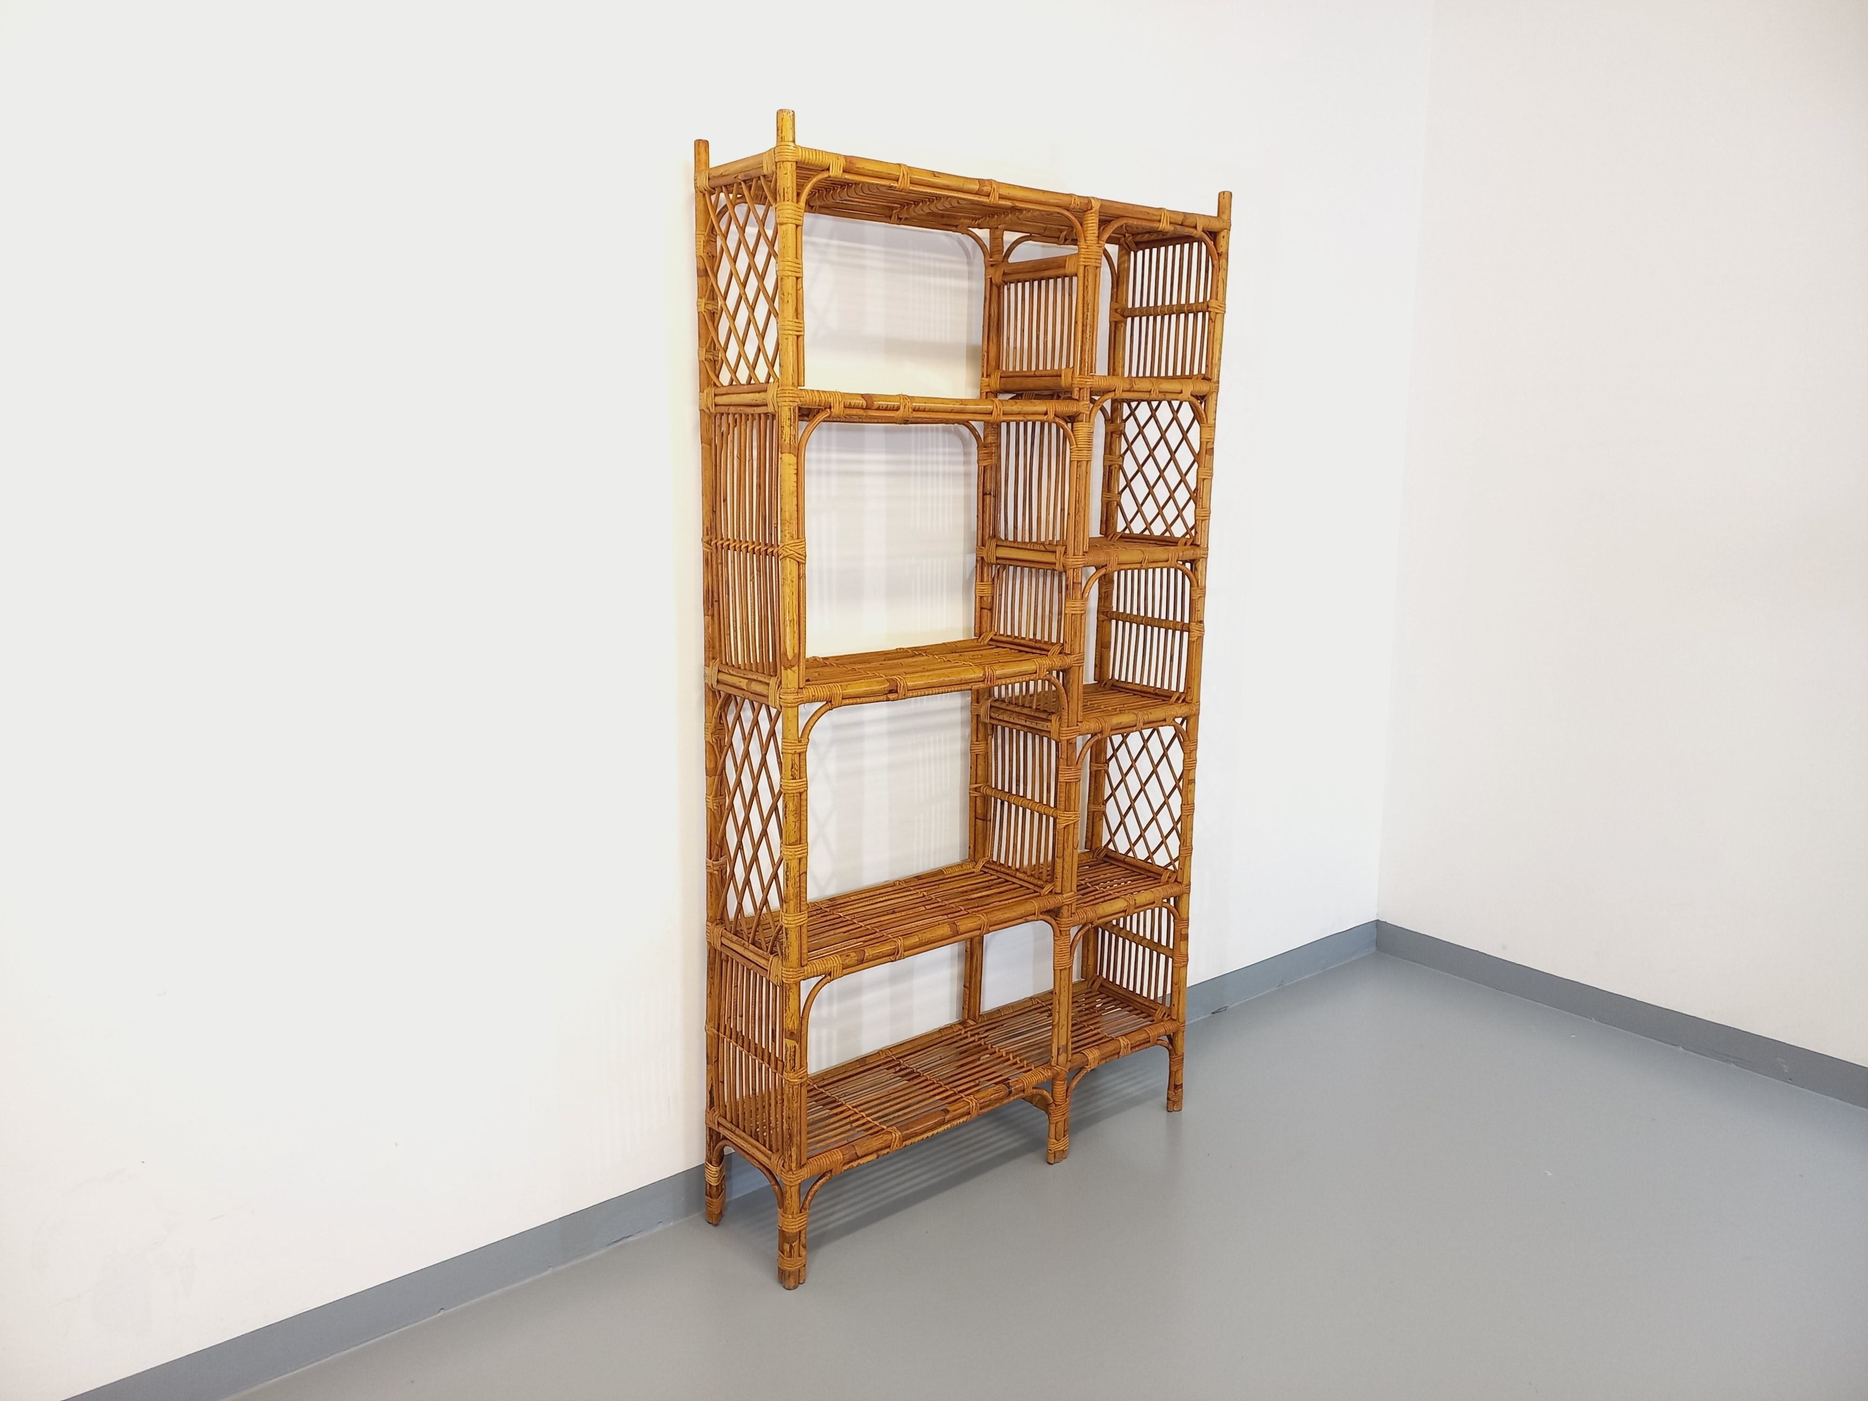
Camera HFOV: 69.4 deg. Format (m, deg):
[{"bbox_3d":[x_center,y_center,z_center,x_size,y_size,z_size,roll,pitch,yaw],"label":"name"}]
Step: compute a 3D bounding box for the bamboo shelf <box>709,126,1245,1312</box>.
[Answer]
[{"bbox_3d":[0.079,0.004,2.601,1.043,1.945,0.283,-8,15,-38],"label":"bamboo shelf"}]

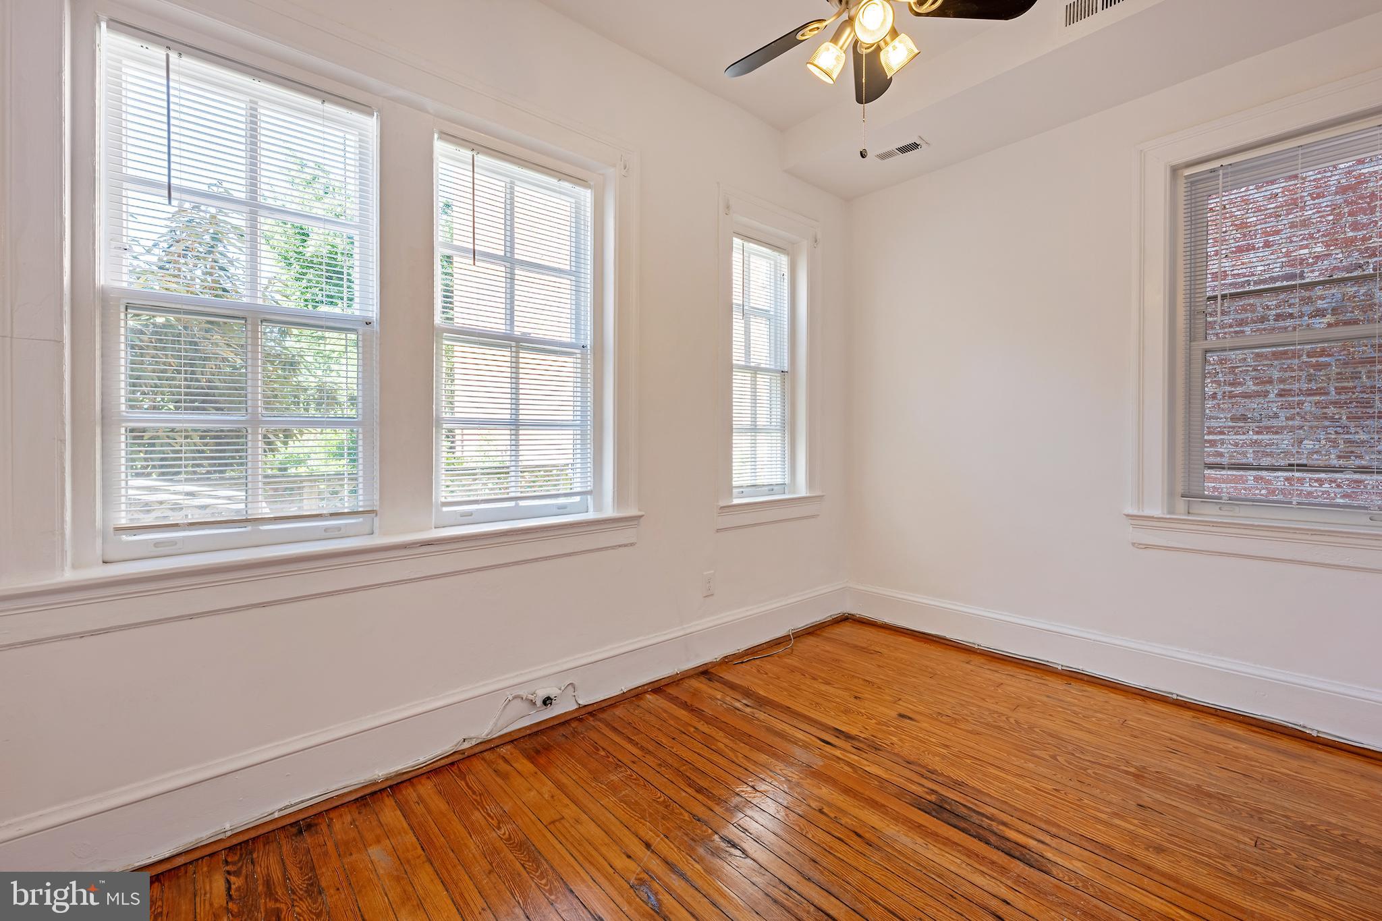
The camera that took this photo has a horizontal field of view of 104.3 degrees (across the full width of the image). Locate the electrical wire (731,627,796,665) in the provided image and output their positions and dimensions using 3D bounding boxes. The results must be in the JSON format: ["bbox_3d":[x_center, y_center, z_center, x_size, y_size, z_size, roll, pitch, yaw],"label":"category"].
[{"bbox_3d":[0.415,1.013,2.921,0.510,0.065,0.080,-1,2,-41],"label":"electrical wire"}]

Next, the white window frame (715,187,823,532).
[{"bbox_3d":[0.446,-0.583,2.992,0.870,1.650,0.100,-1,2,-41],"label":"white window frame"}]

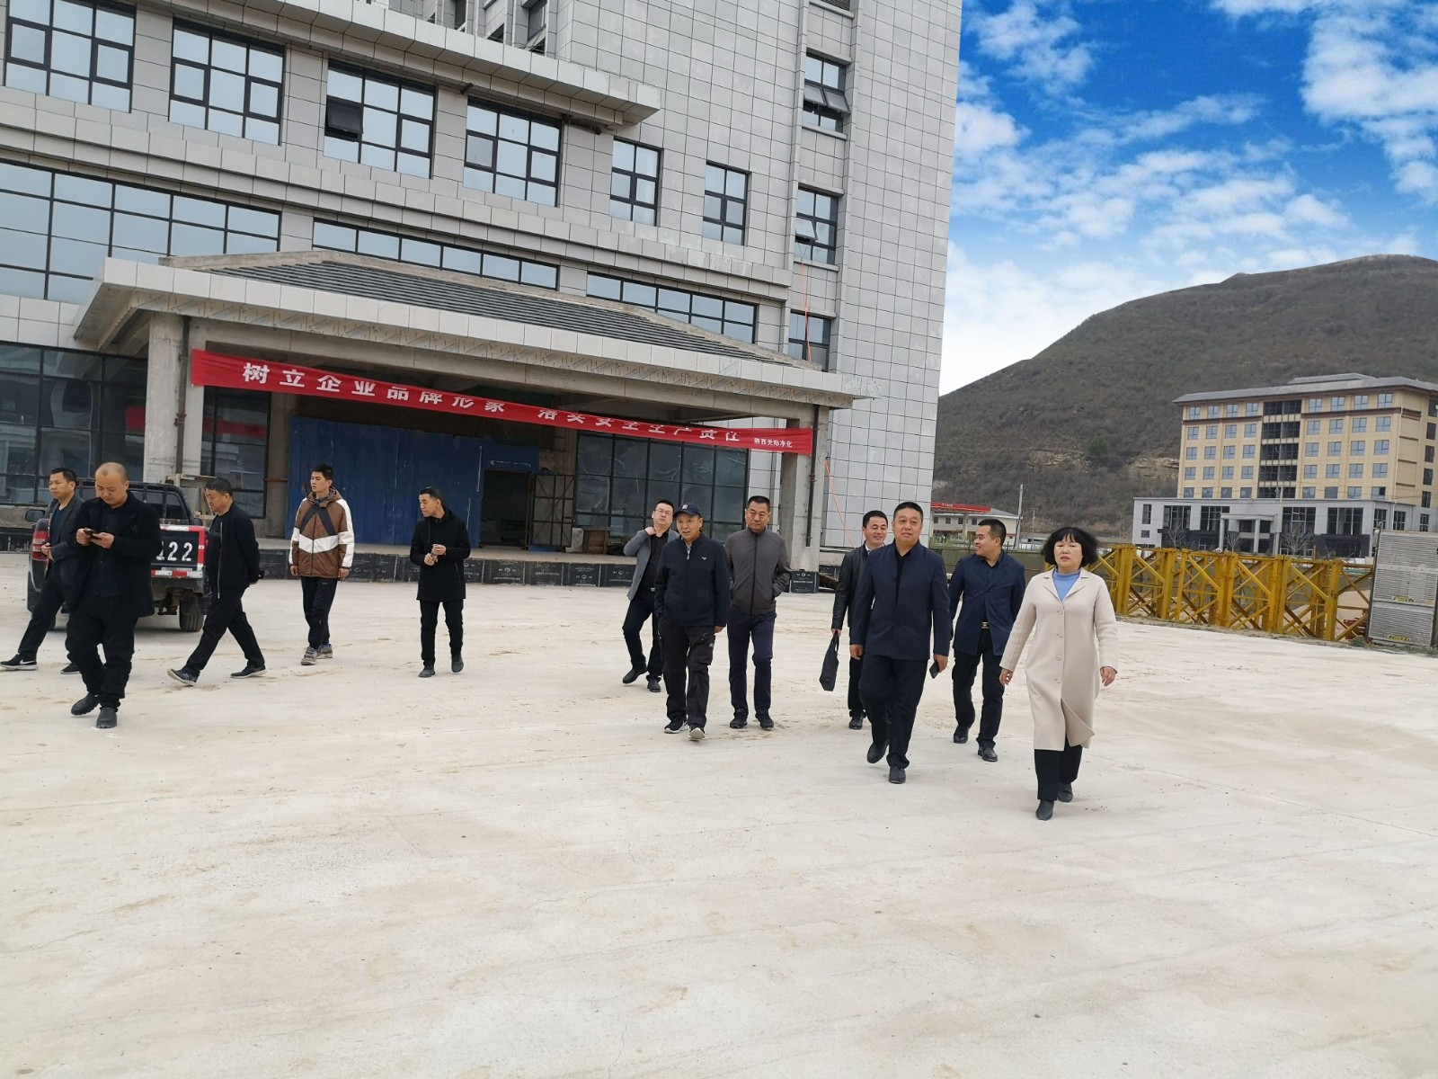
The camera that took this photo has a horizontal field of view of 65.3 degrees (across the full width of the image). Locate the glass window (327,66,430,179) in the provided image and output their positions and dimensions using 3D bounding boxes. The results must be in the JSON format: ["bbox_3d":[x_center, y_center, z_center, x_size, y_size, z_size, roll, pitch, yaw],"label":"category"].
[{"bbox_3d":[-9.329,-11.461,30.820,2.879,2.586,0.150,3,0,-32],"label":"glass window"}]

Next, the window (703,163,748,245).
[{"bbox_3d":[0.183,-10.968,36.812,1.707,2.445,0.150,3,0,-32],"label":"window"}]

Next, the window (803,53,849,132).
[{"bbox_3d":[3.569,-15.330,38.866,1.798,2.596,0.150,3,0,-32],"label":"window"}]

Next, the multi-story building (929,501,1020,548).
[{"bbox_3d":[50.141,-2.224,222.000,18.500,9.300,10.000,3,0,-3],"label":"multi-story building"}]

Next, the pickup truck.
[{"bbox_3d":[-7.345,0.113,13.714,1.800,1.710,5.100,3,0,-29],"label":"pickup truck"}]

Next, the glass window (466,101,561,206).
[{"bbox_3d":[-6.089,-11.277,32.861,2.869,2.556,0.150,3,0,-32],"label":"glass window"}]

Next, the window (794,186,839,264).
[{"bbox_3d":[3.296,-10.772,38.893,1.808,2.596,0.150,3,0,-32],"label":"window"}]

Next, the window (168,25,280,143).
[{"bbox_3d":[-12.573,-11.644,28.776,2.697,2.576,0.150,3,0,-32],"label":"window"}]

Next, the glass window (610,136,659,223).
[{"bbox_3d":[-2.643,-11.113,35.032,1.727,2.424,0.150,3,0,-32],"label":"glass window"}]

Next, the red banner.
[{"bbox_3d":[-3.880,-2.980,25.898,15.100,0.840,0.300,3,0,-32],"label":"red banner"}]

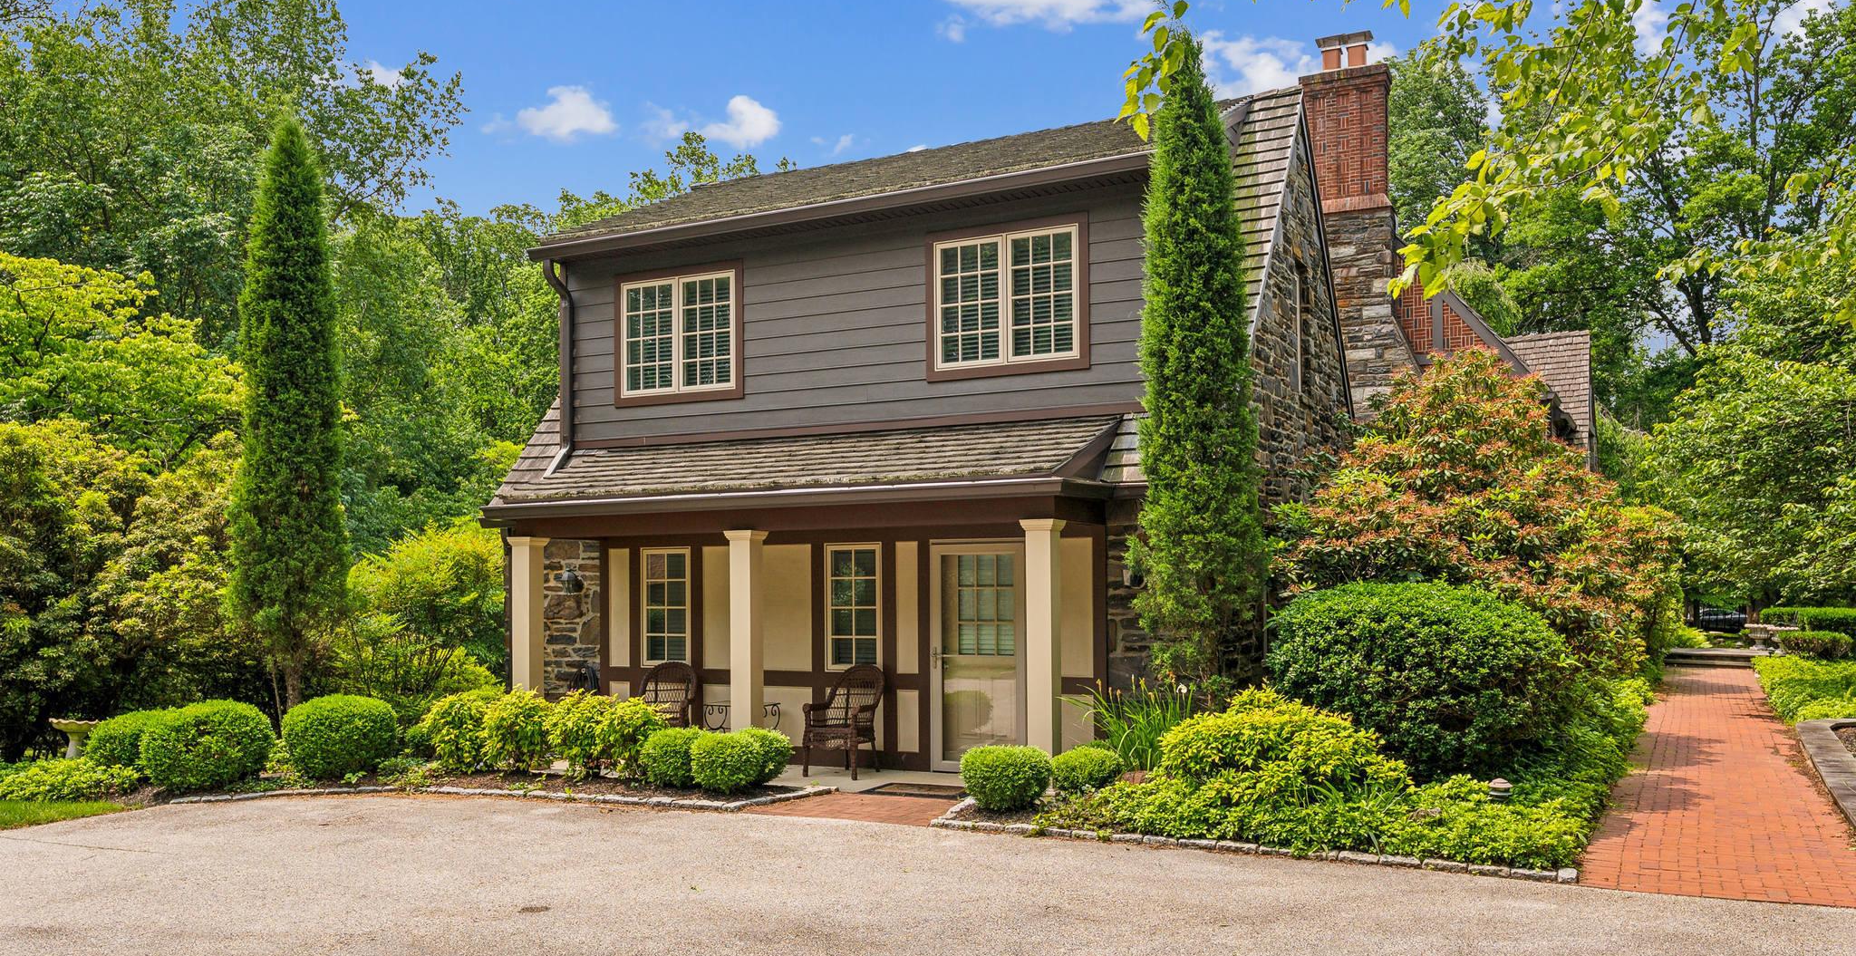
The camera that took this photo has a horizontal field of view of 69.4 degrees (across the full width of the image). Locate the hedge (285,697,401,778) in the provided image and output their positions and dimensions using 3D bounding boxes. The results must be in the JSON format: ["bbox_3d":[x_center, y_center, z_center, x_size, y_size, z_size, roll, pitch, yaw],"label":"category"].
[{"bbox_3d":[-5.461,2.387,12.450,1.030,0.760,0.980,-3,-5,26],"label":"hedge"}]

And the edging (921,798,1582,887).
[{"bbox_3d":[2.100,2.449,9.389,4.455,0.130,1.342,-3,-5,27],"label":"edging"}]

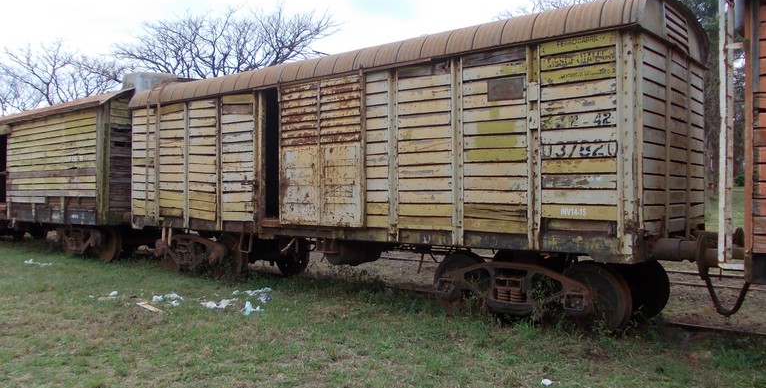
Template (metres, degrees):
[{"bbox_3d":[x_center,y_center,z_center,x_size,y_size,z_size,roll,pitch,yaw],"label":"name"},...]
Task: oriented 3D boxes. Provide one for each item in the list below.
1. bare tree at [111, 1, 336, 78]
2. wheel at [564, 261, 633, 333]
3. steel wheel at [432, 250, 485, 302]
[{"bbox_3d":[-7.135,-3.540,27.968,10.216,9.962,9.706,0,1,0],"label":"bare tree"},{"bbox_3d":[2.218,1.173,6.746,0.917,0.917,0.140,0,1,40],"label":"wheel"},{"bbox_3d":[1.013,1.169,7.741,0.917,0.917,0.140,0,1,40],"label":"steel wheel"}]

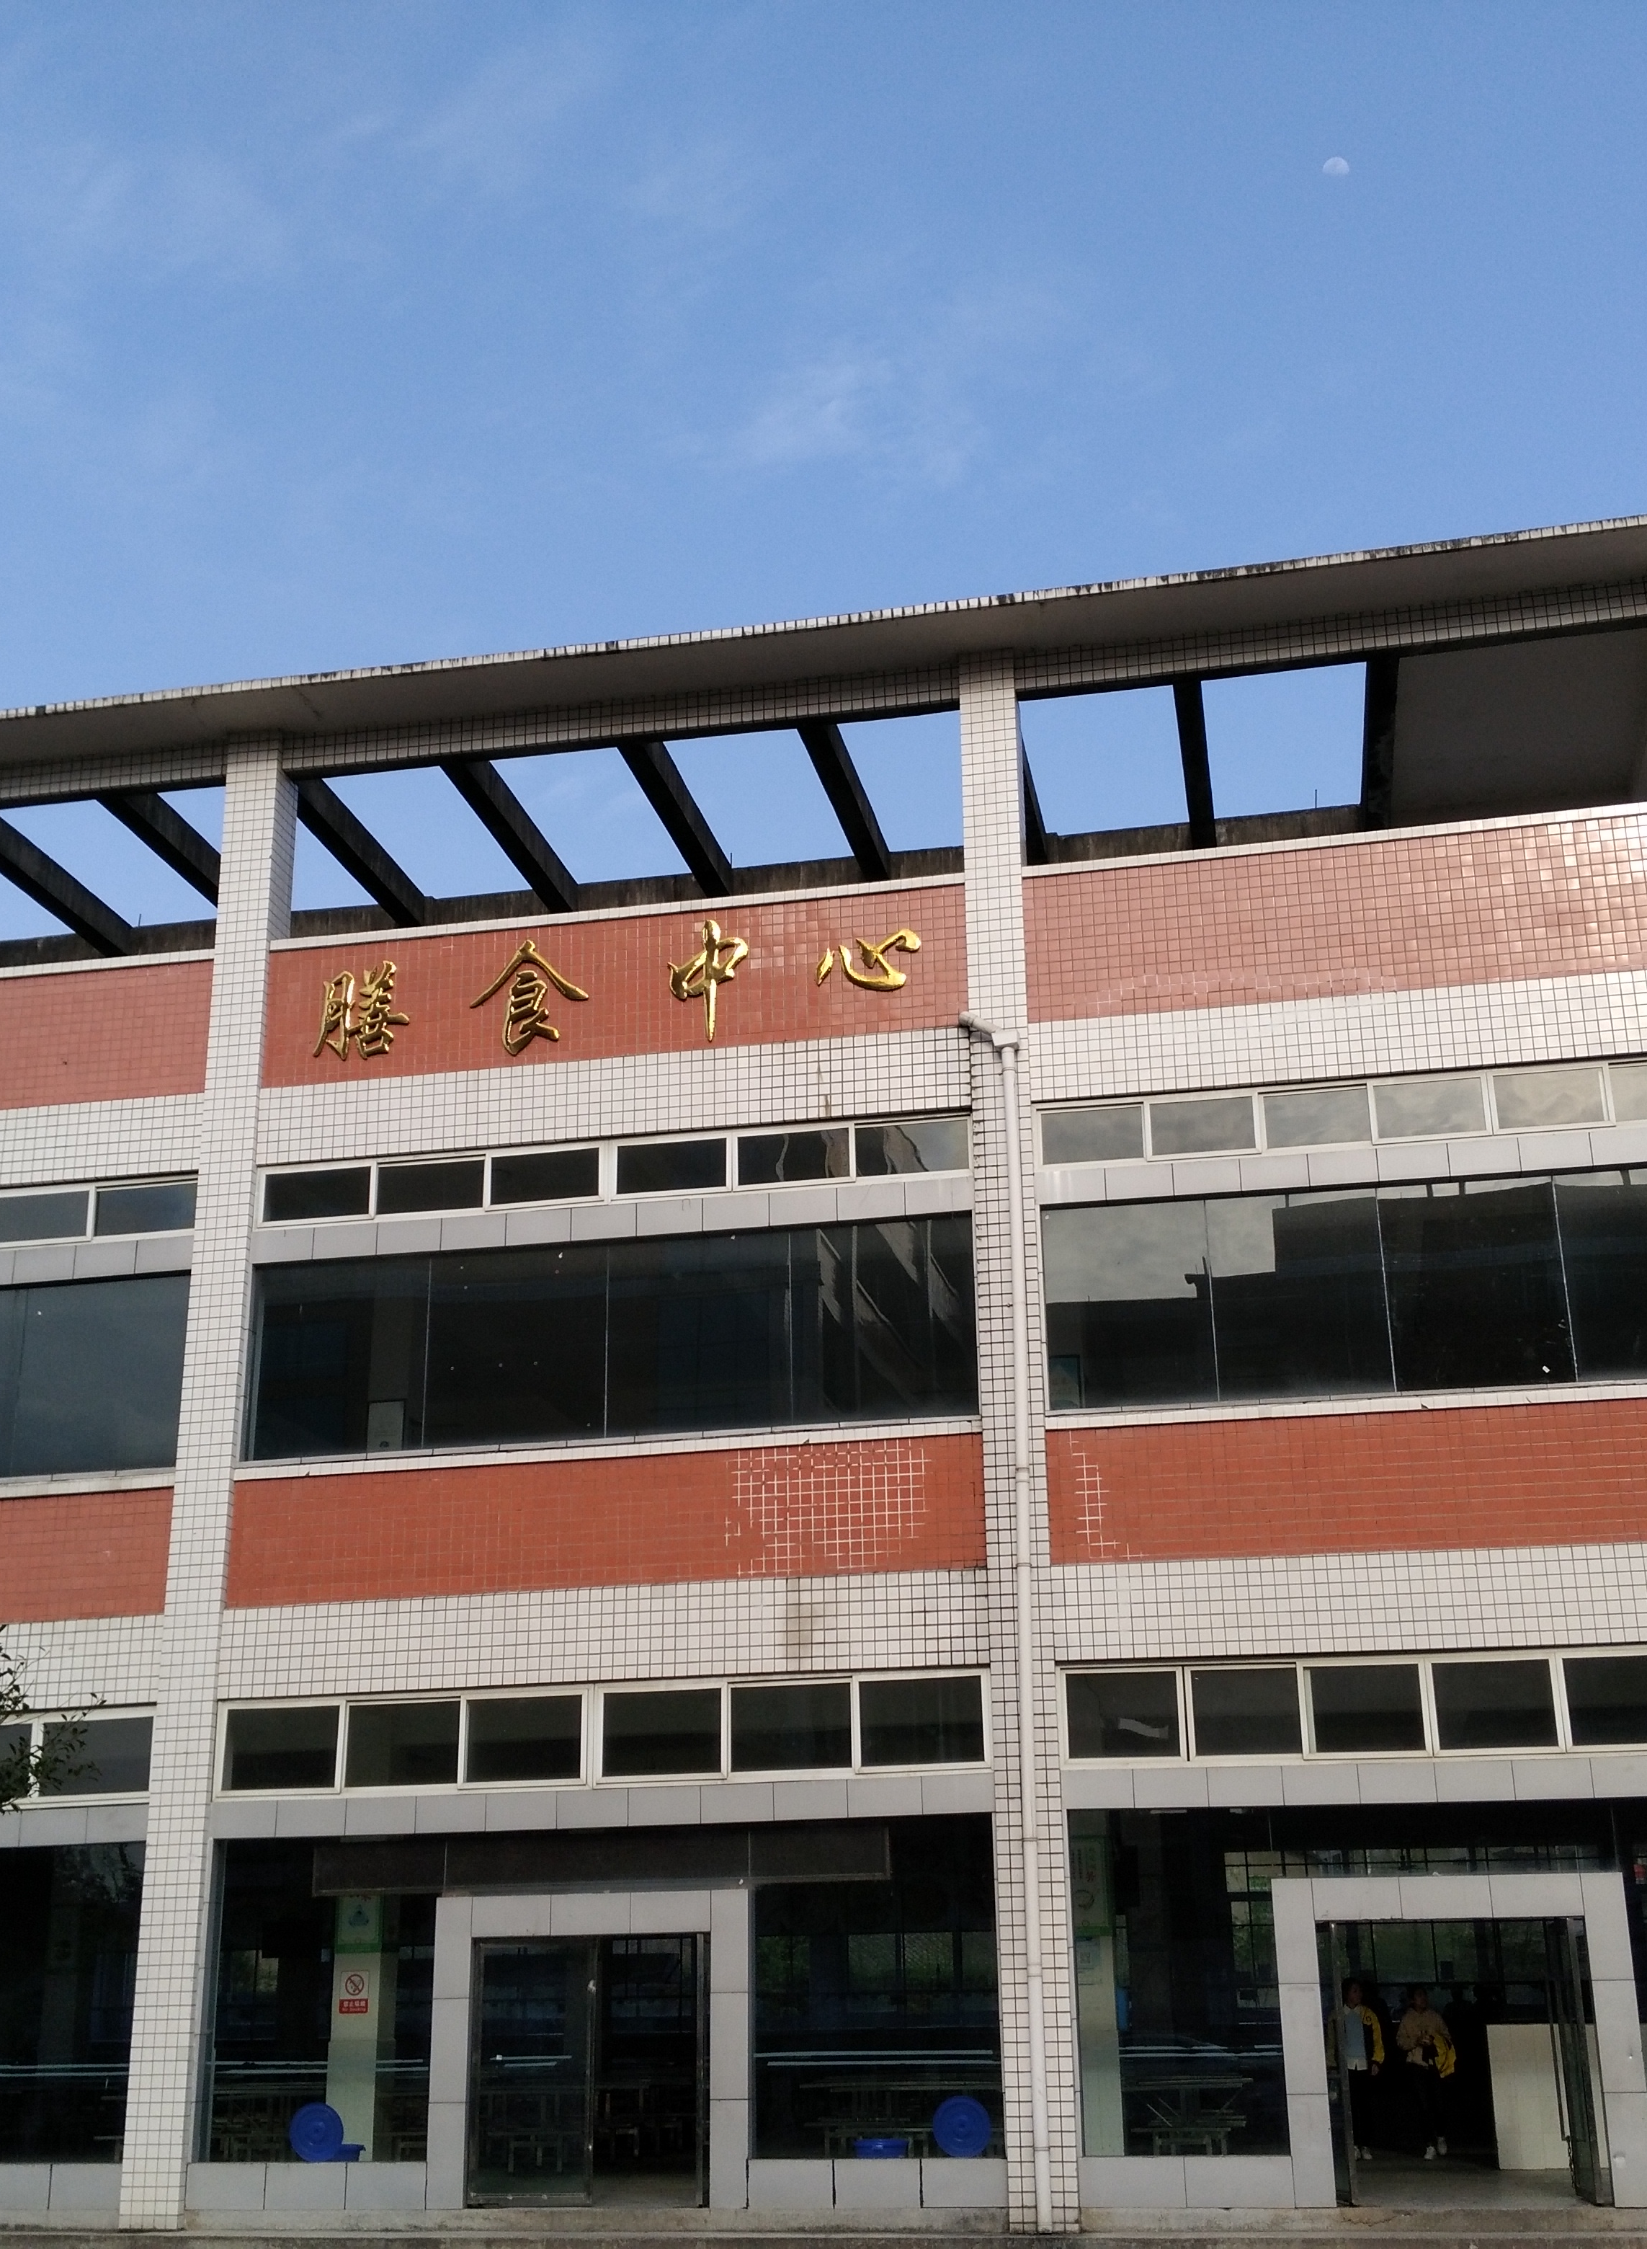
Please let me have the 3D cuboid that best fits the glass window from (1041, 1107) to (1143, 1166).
[{"bbox_3d":[2.405,0.105,21.778,0.901,0.480,0.100,-5,-19,11],"label":"glass window"}]

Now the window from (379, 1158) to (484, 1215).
[{"bbox_3d":[-3.733,0.587,22.937,1.009,0.478,0.100,-5,-19,11],"label":"window"}]

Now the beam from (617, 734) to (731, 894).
[{"bbox_3d":[-1.537,-3.308,25.561,0.250,0.360,3.675,-5,-19,11],"label":"beam"}]

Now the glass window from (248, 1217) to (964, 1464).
[{"bbox_3d":[-2.030,1.997,22.304,6.827,1.842,0.083,-5,-19,10],"label":"glass window"}]

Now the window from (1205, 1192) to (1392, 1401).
[{"bbox_3d":[4.063,1.465,20.852,1.451,1.733,0.060,-5,-19,11],"label":"window"}]

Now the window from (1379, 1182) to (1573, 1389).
[{"bbox_3d":[5.583,1.369,20.782,1.447,1.728,0.080,-5,-19,10],"label":"window"}]

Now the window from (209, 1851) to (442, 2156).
[{"bbox_3d":[-4.342,7.545,20.934,2.000,2.620,0.090,-5,-19,10],"label":"window"}]

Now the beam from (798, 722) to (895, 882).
[{"bbox_3d":[0.246,-3.453,25.215,0.250,0.360,3.675,-5,-19,11],"label":"beam"}]

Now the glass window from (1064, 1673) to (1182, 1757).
[{"bbox_3d":[2.480,4.911,20.179,0.935,0.673,0.100,-5,-19,11],"label":"glass window"}]

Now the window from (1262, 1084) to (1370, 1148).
[{"bbox_3d":[4.386,-0.089,21.606,0.950,0.530,0.100,-5,-19,10],"label":"window"}]

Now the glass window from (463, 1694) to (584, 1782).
[{"bbox_3d":[-2.597,5.308,20.936,1.014,0.710,0.080,-5,-19,11],"label":"glass window"}]

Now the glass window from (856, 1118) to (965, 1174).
[{"bbox_3d":[0.815,0.199,22.246,1.040,0.480,0.100,-5,-19,10],"label":"glass window"}]

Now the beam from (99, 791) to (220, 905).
[{"bbox_3d":[-7.126,-3.012,27.423,0.322,0.354,4.264,-5,-19,10],"label":"beam"}]

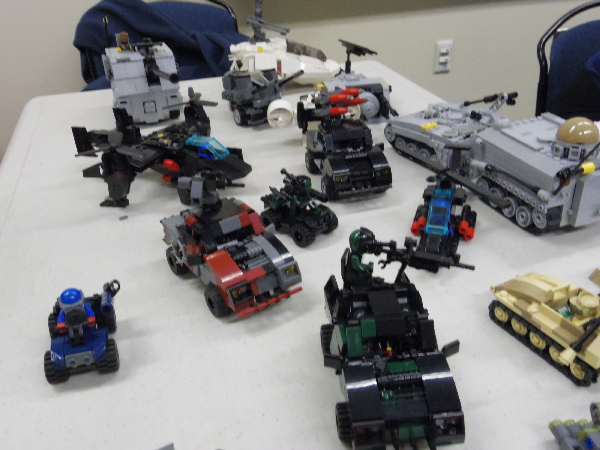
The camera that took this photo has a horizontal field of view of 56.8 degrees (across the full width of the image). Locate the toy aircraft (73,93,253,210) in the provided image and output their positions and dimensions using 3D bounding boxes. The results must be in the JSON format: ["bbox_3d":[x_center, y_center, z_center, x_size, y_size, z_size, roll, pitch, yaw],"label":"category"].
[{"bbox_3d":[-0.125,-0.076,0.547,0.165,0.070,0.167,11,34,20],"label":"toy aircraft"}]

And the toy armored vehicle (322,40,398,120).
[{"bbox_3d":[0.070,-0.179,0.692,0.084,0.085,0.080,-10,32,-13],"label":"toy armored vehicle"}]

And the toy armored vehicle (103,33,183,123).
[{"bbox_3d":[-0.206,-0.195,0.724,0.090,0.095,0.112,-10,32,-13],"label":"toy armored vehicle"}]

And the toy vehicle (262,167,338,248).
[{"bbox_3d":[-0.002,-0.017,0.465,0.041,0.047,0.061,-25,38,-33],"label":"toy vehicle"}]

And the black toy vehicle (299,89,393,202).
[{"bbox_3d":[0.042,-0.081,0.536,0.065,0.080,0.102,-10,32,-13],"label":"black toy vehicle"}]

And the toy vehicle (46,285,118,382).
[{"bbox_3d":[-0.141,0.062,0.345,0.043,0.045,0.060,-8,32,-9],"label":"toy vehicle"}]

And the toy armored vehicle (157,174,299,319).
[{"bbox_3d":[-0.050,0.010,0.399,0.060,0.072,0.097,-22,37,-29],"label":"toy armored vehicle"}]

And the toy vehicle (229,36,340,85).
[{"bbox_3d":[-0.027,-0.246,0.832,0.161,0.061,0.086,-9,32,-11],"label":"toy vehicle"}]

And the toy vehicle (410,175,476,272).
[{"bbox_3d":[0.115,-0.007,0.459,0.050,0.030,0.100,5,32,11],"label":"toy vehicle"}]

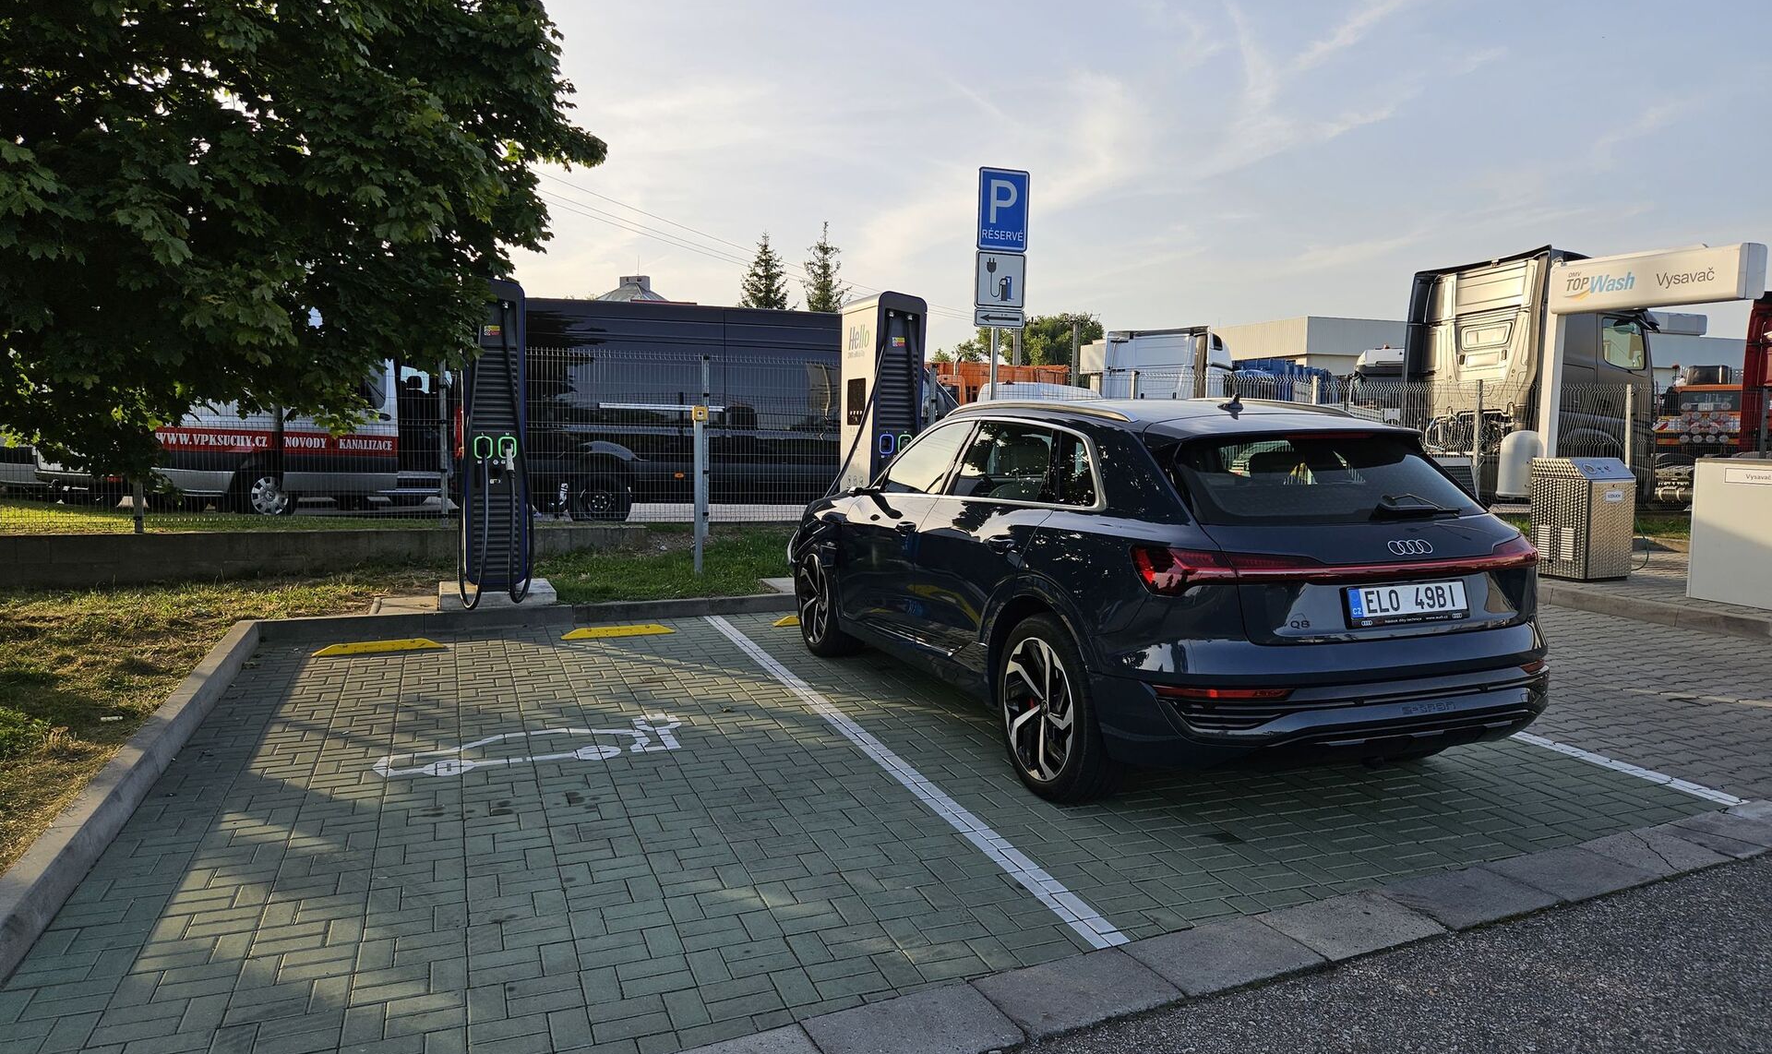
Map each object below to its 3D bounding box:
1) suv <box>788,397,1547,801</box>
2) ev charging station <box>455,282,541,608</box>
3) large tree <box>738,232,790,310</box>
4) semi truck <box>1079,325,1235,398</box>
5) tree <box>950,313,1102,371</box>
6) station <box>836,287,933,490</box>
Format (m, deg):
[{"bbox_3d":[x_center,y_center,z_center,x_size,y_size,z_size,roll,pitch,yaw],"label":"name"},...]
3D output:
[{"bbox_3d":[0.982,0.137,6.311,1.960,1.633,4.915,-2,6,-21],"label":"suv"},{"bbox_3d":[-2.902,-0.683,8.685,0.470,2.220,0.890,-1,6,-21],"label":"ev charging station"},{"bbox_3d":[-7.300,-11.400,71.000,4.800,13.000,4.800,1,5,0],"label":"large tree"},{"bbox_3d":[6.253,-2.889,28.282,2.500,3.800,6.000,4,6,30],"label":"semi truck"},{"bbox_3d":[9.500,-10.000,80.000,10.300,9.000,9.000,1,5,0],"label":"tree"},{"bbox_3d":[-0.039,-0.753,9.762,0.470,2.220,0.890,-1,6,-21],"label":"station"}]

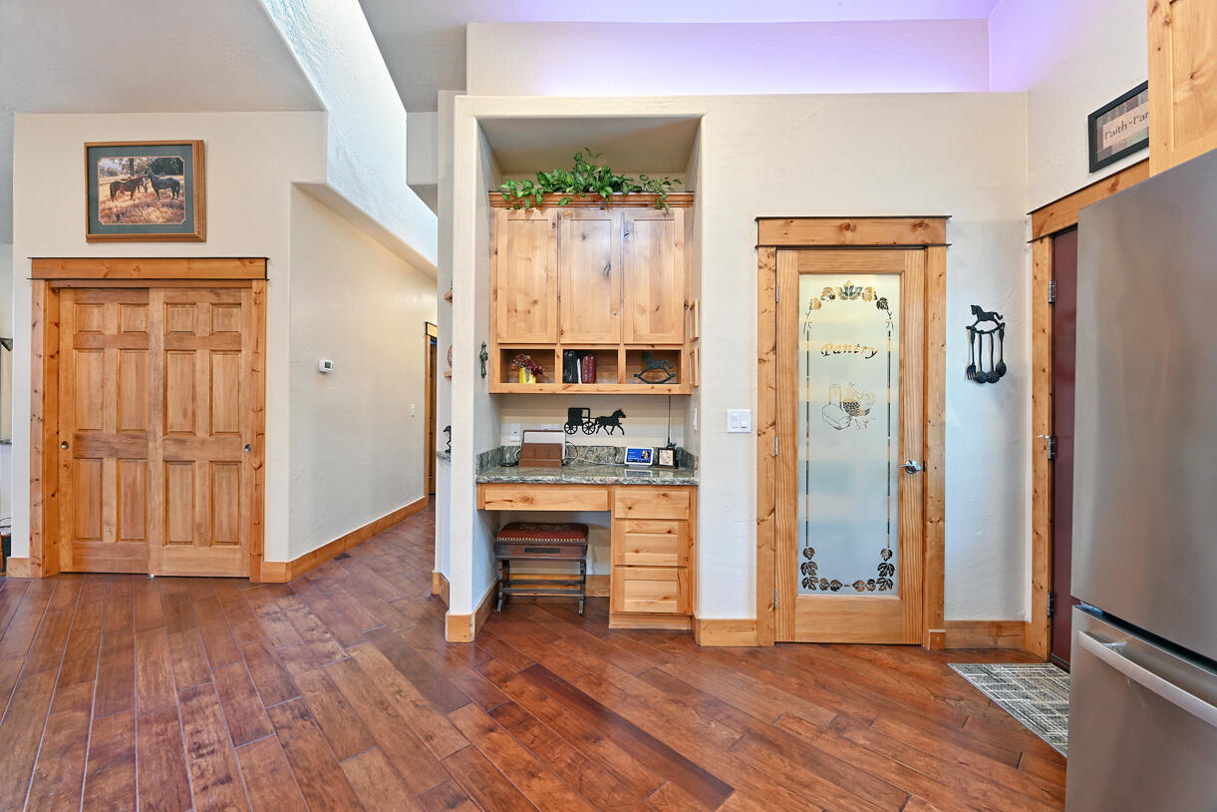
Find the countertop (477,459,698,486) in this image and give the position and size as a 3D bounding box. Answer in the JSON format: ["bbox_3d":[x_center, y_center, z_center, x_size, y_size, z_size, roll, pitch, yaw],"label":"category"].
[{"bbox_3d":[-0.111,0.408,2.826,1.201,0.041,0.493,0,0,2],"label":"countertop"}]

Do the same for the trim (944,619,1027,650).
[{"bbox_3d":[1.916,1.168,2.416,0.410,0.148,0.021,0,0,1],"label":"trim"}]

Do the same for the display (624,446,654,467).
[{"bbox_3d":[0.191,0.328,2.962,0.178,0.122,0.070,0,0,16],"label":"display"}]

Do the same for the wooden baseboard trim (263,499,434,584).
[{"bbox_3d":[-2.287,1.145,4.459,0.200,0.146,2.420,0,0,1],"label":"wooden baseboard trim"}]

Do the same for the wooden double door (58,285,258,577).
[{"bbox_3d":[-3.225,0.174,3.387,1.465,2.047,0.080,0,0,2],"label":"wooden double door"}]

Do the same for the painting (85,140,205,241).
[{"bbox_3d":[-3.211,-1.481,3.278,0.830,0.700,0.040,0,0,1],"label":"painting"}]

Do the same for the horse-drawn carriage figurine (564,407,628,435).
[{"bbox_3d":[-0.084,0.100,3.061,0.402,0.172,0.025,0,0,2],"label":"horse-drawn carriage figurine"}]

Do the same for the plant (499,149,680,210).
[{"bbox_3d":[-0.108,-1.311,2.793,1.060,0.375,0.320,0,0,2],"label":"plant"}]

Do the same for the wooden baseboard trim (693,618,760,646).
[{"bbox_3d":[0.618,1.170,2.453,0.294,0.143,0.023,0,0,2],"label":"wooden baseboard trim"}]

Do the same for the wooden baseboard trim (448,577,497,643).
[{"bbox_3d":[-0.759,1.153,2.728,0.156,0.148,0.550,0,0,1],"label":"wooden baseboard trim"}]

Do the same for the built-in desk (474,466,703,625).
[{"bbox_3d":[-0.114,0.812,2.831,1.199,0.849,0.492,0,0,2],"label":"built-in desk"}]

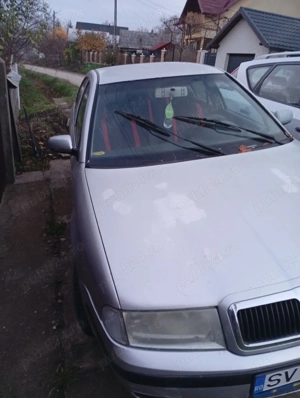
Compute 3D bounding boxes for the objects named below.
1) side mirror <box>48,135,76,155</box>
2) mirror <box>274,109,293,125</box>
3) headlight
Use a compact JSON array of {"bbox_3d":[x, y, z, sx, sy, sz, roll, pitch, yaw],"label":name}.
[{"bbox_3d":[-0.611,-0.367,2.145,0.195,0.120,0.120,-9,27,-10],"label":"side mirror"},{"bbox_3d":[1.060,-0.634,2.451,0.195,0.120,0.120,-9,27,-10],"label":"mirror"},{"bbox_3d":[0.091,0.465,1.158,0.376,0.170,0.115,-4,27,-1],"label":"headlight"}]

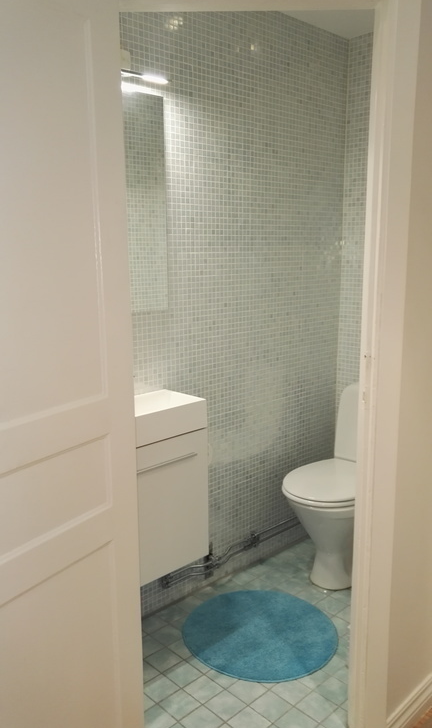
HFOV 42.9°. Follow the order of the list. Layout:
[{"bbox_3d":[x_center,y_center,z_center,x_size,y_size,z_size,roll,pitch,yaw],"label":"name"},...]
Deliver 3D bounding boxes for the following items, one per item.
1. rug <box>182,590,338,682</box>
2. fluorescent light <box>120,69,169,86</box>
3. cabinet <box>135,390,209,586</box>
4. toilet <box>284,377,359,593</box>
[{"bbox_3d":[0.168,1.023,2.093,0.561,0.015,0.556,-1,10,0],"label":"rug"},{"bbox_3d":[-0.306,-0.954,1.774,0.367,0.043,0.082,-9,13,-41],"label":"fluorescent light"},{"bbox_3d":[-0.267,0.430,1.954,0.418,0.592,0.241,-9,13,-41],"label":"cabinet"},{"bbox_3d":[0.569,0.530,2.526,0.658,0.836,0.393,-9,13,-41],"label":"toilet"}]

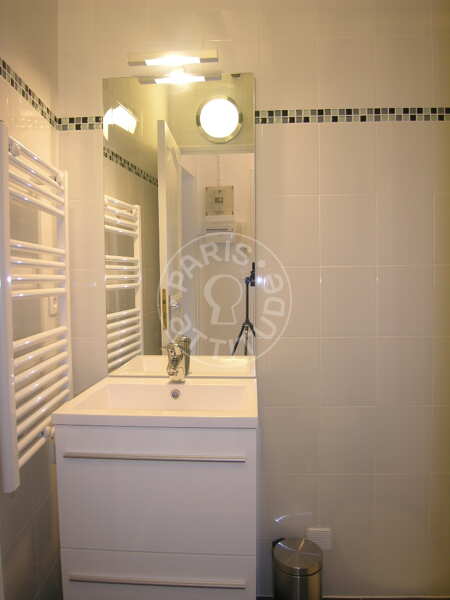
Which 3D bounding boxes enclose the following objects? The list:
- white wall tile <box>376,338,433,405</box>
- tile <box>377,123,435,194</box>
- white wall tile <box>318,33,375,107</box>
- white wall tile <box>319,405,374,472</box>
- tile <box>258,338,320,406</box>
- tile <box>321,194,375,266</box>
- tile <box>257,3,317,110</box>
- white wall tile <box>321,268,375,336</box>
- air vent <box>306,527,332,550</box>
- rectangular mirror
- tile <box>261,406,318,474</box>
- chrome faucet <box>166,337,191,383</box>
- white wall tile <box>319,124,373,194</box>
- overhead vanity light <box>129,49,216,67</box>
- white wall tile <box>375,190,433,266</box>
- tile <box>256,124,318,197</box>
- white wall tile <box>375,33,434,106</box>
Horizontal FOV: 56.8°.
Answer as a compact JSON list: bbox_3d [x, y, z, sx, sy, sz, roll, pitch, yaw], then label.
[{"bbox_3d":[0.647,0.257,1.496,0.200,0.250,0.010,-1,3,2],"label":"white wall tile"},{"bbox_3d":[0.657,-0.515,1.520,0.208,0.259,0.010,-1,3,2],"label":"tile"},{"bbox_3d":[0.428,-0.801,1.455,0.200,0.250,0.010,-1,3,2],"label":"white wall tile"},{"bbox_3d":[0.466,0.532,1.578,0.208,0.259,0.010,-1,3,2],"label":"white wall tile"},{"bbox_3d":[0.244,0.265,1.506,0.200,0.250,0.010,0,2,3],"label":"tile"},{"bbox_3d":[0.439,-0.245,1.480,0.200,0.250,0.010,-1,3,2],"label":"tile"},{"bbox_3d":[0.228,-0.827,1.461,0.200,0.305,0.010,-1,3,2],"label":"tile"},{"bbox_3d":[0.444,0.007,1.491,0.200,0.250,0.010,-1,3,2],"label":"white wall tile"},{"bbox_3d":[0.362,0.916,1.590,0.095,0.089,0.015,-1,3,2],"label":"air vent"},{"bbox_3d":[-0.165,-0.261,1.492,0.545,1.085,0.015,0,2,3],"label":"rectangular mirror"},{"bbox_3d":[0.252,0.536,1.587,0.208,0.259,0.010,-1,3,2],"label":"tile"},{"bbox_3d":[-0.170,0.222,1.434,0.052,0.143,0.135,0,2,3],"label":"chrome faucet"},{"bbox_3d":[0.434,-0.494,1.469,0.200,0.250,0.010,-1,3,2],"label":"white wall tile"},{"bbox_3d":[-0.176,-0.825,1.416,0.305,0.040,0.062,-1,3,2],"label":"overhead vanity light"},{"bbox_3d":[0.637,-0.251,1.473,0.200,0.250,0.010,-1,3,2],"label":"white wall tile"},{"bbox_3d":[0.241,-0.517,1.538,0.208,0.259,0.010,-1,3,2],"label":"tile"},{"bbox_3d":[0.649,-0.826,1.506,0.208,0.259,0.010,-1,3,2],"label":"white wall tile"}]

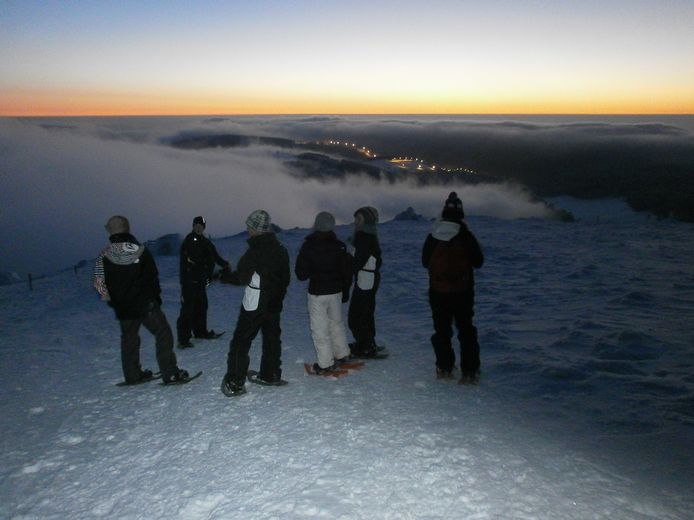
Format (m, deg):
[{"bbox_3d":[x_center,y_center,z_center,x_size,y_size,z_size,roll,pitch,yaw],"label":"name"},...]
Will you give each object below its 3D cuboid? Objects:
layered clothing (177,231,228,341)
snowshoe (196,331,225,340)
[{"bbox_3d":[-1.955,0.325,7.319,0.680,1.500,0.480,-9,18,-31],"label":"layered clothing"},{"bbox_3d":[-1.973,1.067,7.627,0.550,0.110,0.200,1,3,12],"label":"snowshoe"}]

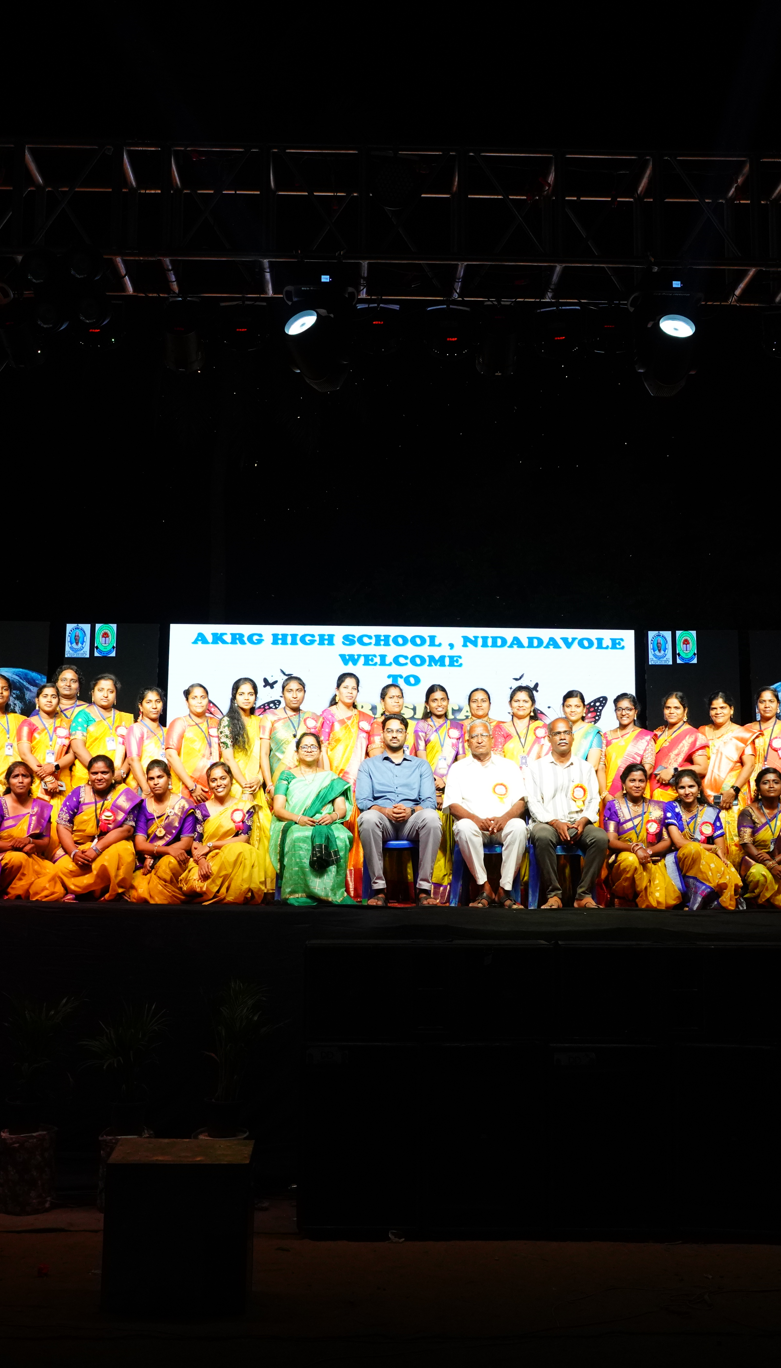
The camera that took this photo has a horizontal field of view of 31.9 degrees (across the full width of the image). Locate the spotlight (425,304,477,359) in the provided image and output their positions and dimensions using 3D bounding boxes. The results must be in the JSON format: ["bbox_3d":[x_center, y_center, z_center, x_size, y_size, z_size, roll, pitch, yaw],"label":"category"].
[{"bbox_3d":[0.302,-1.778,6.880,0.250,0.250,0.200,1,-32,-1],"label":"spotlight"}]

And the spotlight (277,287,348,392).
[{"bbox_3d":[-0.365,-1.686,6.629,0.330,0.520,0.340,-1,-6,19],"label":"spotlight"}]

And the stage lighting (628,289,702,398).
[{"bbox_3d":[1.339,-1.686,6.670,0.340,0.530,0.340,0,-5,-1],"label":"stage lighting"}]

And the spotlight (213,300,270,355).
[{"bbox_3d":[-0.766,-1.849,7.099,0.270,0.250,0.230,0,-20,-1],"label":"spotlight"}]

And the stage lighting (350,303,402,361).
[{"bbox_3d":[-0.077,-1.774,6.880,0.250,0.250,0.200,1,-34,-1],"label":"stage lighting"}]

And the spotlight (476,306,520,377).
[{"bbox_3d":[0.541,-1.720,6.890,0.220,0.250,0.270,1,-50,-1],"label":"spotlight"}]

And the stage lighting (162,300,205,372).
[{"bbox_3d":[-1.037,-1.744,6.860,0.220,0.250,0.270,1,-50,-1],"label":"stage lighting"}]

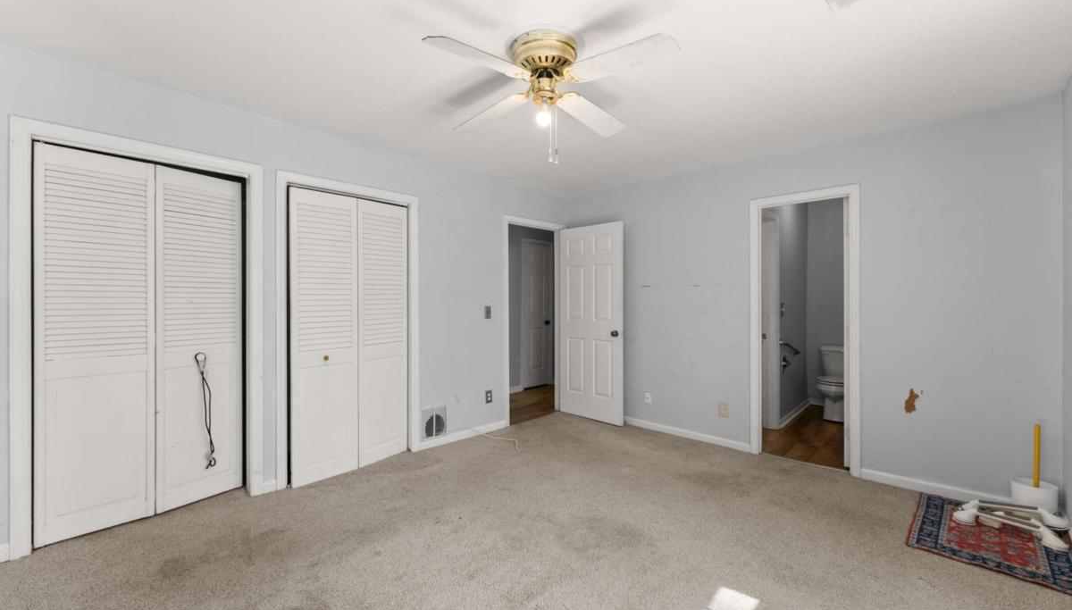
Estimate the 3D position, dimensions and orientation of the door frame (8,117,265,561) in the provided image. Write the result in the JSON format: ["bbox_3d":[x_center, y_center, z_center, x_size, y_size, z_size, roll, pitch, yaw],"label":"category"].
[{"bbox_3d":[-2.169,0.161,2.380,1.027,2.113,0.120,0,0,-45],"label":"door frame"}]

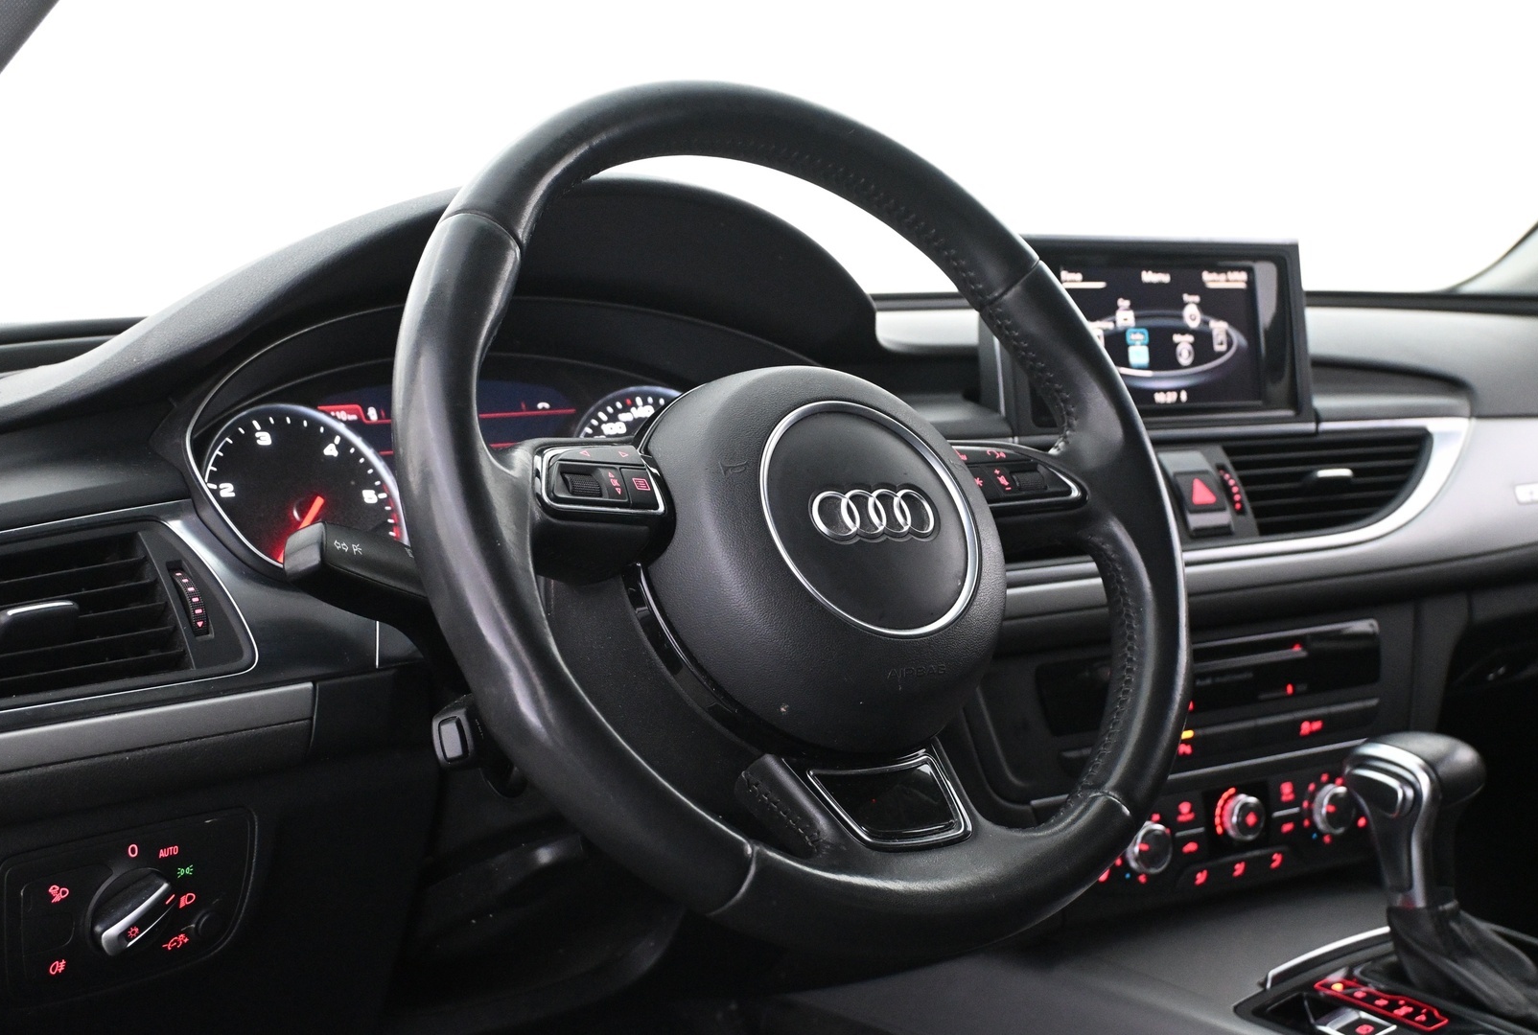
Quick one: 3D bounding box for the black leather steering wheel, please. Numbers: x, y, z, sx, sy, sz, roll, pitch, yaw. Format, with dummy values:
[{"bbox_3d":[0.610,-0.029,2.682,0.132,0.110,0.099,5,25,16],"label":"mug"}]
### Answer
[{"bbox_3d":[0.014,-0.001,0.831,0.372,0.372,0.110,-3,-21,-36],"label":"black leather steering wheel"}]

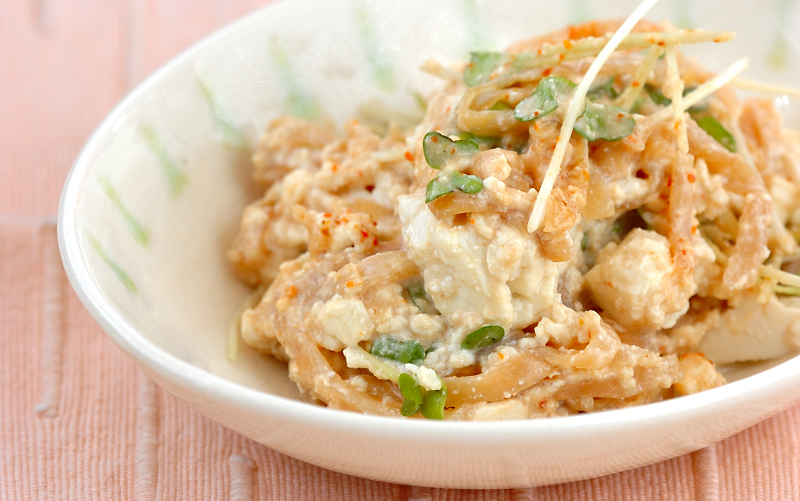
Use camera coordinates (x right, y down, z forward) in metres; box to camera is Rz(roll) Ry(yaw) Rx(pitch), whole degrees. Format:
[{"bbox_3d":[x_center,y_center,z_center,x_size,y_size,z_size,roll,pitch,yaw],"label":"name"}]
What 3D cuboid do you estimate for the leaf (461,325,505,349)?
[{"bbox_3d":[0.015,0.016,1.200,0.008,0.002,0.005,-22,40,0],"label":"leaf"}]

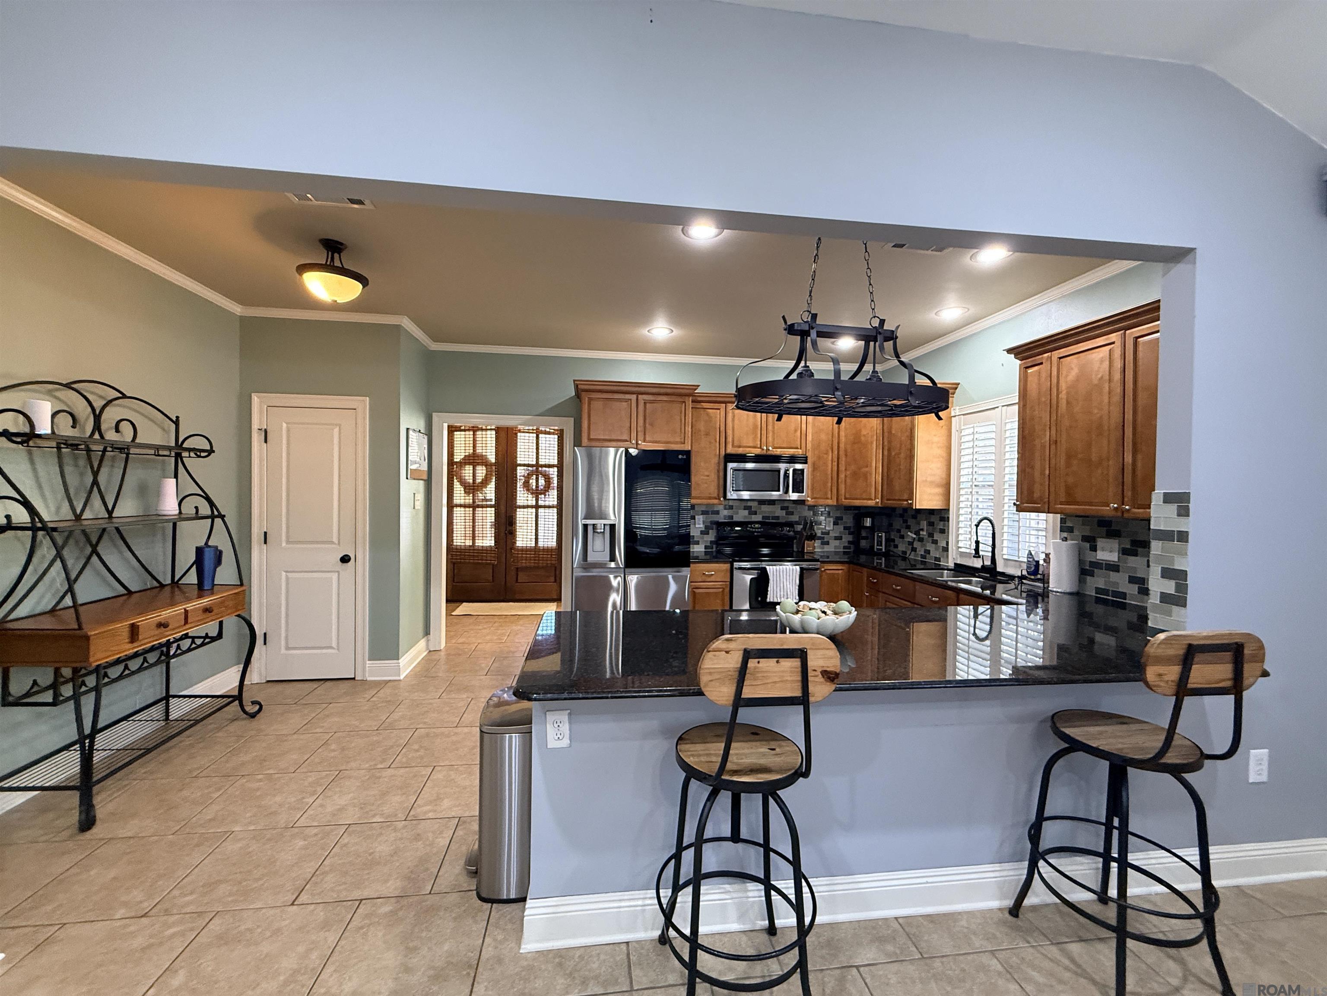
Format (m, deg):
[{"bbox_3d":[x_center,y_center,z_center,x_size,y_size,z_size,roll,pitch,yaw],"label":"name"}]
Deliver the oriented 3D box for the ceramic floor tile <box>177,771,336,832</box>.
[{"bbox_3d":[-1.850,1.410,2.500,0.458,0.010,0.462,1,1,-8],"label":"ceramic floor tile"}]

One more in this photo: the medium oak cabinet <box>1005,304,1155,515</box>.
[{"bbox_3d":[2.335,-0.391,2.730,0.370,0.960,1.070,1,0,-8],"label":"medium oak cabinet"}]

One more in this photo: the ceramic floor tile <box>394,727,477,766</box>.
[{"bbox_3d":[-1.230,1.412,3.055,0.458,0.010,0.462,1,1,-8],"label":"ceramic floor tile"}]

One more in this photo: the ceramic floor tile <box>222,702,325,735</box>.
[{"bbox_3d":[-2.433,1.391,3.357,0.458,0.010,0.462,1,1,-8],"label":"ceramic floor tile"}]

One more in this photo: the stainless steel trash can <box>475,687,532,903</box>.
[{"bbox_3d":[-0.585,1.098,2.104,0.275,0.700,0.390,1,1,-8],"label":"stainless steel trash can"}]

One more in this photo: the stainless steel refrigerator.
[{"bbox_3d":[-0.284,0.506,4.566,0.912,1.785,0.830,1,0,-8],"label":"stainless steel refrigerator"}]

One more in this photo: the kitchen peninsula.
[{"bbox_3d":[0.741,0.992,2.081,2.475,0.910,1.030,1,1,-8],"label":"kitchen peninsula"}]

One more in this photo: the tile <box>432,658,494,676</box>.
[{"bbox_3d":[-1.650,1.389,4.404,0.458,0.010,0.462,1,1,-8],"label":"tile"}]

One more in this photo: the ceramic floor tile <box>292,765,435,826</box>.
[{"bbox_3d":[-1.373,1.395,2.522,0.450,0.012,0.450,1,0,-8],"label":"ceramic floor tile"}]

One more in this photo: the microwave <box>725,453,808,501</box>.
[{"bbox_3d":[0.887,-0.185,4.937,0.752,0.407,0.400,1,1,-8],"label":"microwave"}]

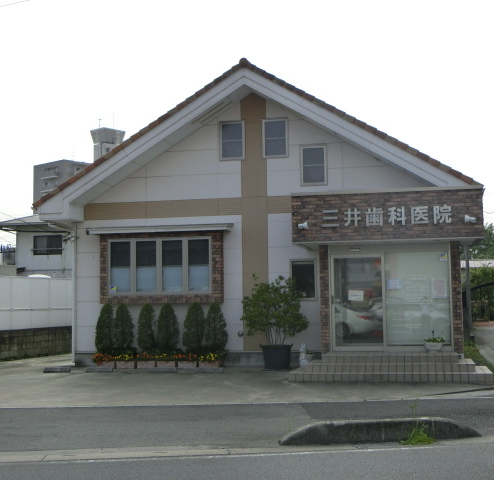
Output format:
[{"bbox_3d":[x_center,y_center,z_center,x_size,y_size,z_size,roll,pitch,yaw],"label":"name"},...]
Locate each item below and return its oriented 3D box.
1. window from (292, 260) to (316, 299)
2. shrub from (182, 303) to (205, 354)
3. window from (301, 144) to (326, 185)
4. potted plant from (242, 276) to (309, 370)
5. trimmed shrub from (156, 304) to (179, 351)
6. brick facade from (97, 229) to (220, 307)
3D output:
[{"bbox_3d":[1.320,0.920,19.335,0.596,0.915,0.100,-2,-4,12],"label":"window"},{"bbox_3d":[-1.256,2.097,19.439,0.526,1.297,0.526,-1,-4,0],"label":"shrub"},{"bbox_3d":[1.574,-1.759,19.576,0.633,1.009,0.100,-2,-4,12],"label":"window"},{"bbox_3d":[0.630,1.851,18.595,1.543,2.113,1.400,-2,-4,12],"label":"potted plant"},{"bbox_3d":[-1.855,2.081,19.470,0.574,1.234,0.540,-2,-4,12],"label":"trimmed shrub"},{"bbox_3d":[-2.044,0.676,19.940,3.031,1.706,0.250,-2,-4,12],"label":"brick facade"}]

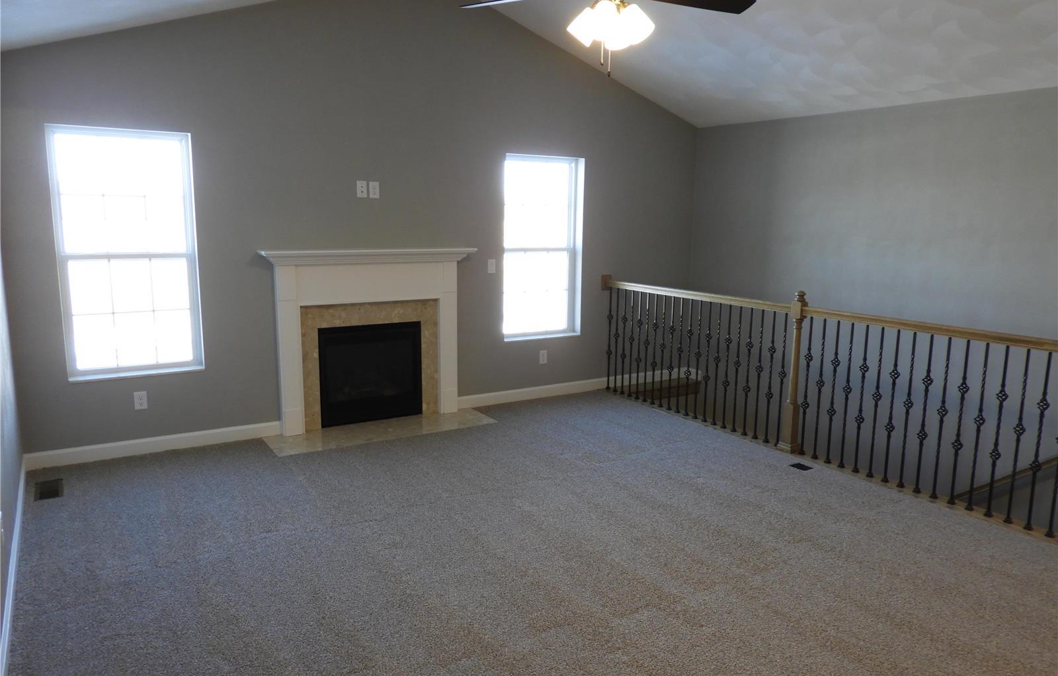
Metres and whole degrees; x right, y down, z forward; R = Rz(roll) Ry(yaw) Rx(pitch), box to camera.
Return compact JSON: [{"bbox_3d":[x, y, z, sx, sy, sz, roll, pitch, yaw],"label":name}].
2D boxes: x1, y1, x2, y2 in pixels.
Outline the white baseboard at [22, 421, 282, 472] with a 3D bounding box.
[{"bbox_3d":[-2.411,0.703,4.837,1.514,0.107,0.015,-5,11,-32],"label":"white baseboard"}]

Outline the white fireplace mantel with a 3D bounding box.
[{"bbox_3d":[-1.126,0.009,5.440,1.593,1.311,0.170,-5,11,-32],"label":"white fireplace mantel"}]

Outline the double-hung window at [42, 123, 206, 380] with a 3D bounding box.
[{"bbox_3d":[-2.515,-0.523,4.623,0.775,1.524,0.100,-5,11,-32],"label":"double-hung window"}]

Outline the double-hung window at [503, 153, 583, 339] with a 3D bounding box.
[{"bbox_3d":[0.112,-0.762,6.255,0.783,1.523,0.100,-5,11,-32],"label":"double-hung window"}]

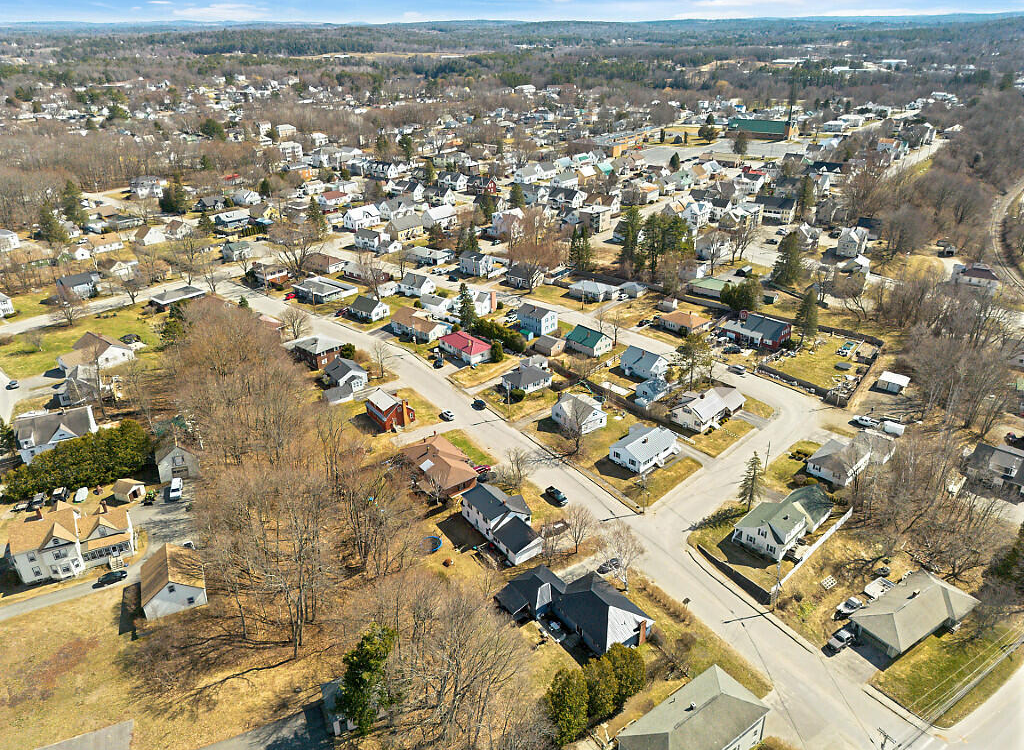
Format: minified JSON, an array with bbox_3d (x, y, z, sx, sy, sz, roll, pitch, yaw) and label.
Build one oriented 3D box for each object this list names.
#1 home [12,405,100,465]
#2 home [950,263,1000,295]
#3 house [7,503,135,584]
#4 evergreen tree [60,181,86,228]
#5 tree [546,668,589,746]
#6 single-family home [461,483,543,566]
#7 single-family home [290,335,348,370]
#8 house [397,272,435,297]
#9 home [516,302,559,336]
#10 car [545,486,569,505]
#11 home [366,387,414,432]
[{"bbox_3d":[-109.340,13.810,171.120,15.350,10.500,9.090,-13,29,-22],"label":"home"},{"bbox_3d":[169.980,-35.690,260.820,14.000,7.400,12.000,13,29,25],"label":"home"},{"bbox_3d":[-82.900,30.630,135.320,18.890,11.310,9.090,-10,28,-18],"label":"house"},{"bbox_3d":[-227.580,-88.460,366.900,8.590,23.730,8.590,-1,26,0],"label":"evergreen tree"},{"bbox_3d":[7.770,46.340,99.520,5.760,12.420,5.760,-1,26,0],"label":"tree"},{"bbox_3d":[-0.760,26.940,135.700,9.800,6.800,18.500,-18,32,-32],"label":"single-family home"},{"bbox_3d":[-58.920,-8.020,217.240,12.320,7.470,10.300,21,34,37],"label":"single-family home"},{"bbox_3d":[-36.500,-35.520,273.310,11.410,6.570,7.980,19,32,34],"label":"house"},{"bbox_3d":[8.710,-18.970,237.260,10.810,7.580,7.980,22,35,39],"label":"home"},{"bbox_3d":[9.170,24.650,145.850,1.980,1.850,5.500,-17,31,-31],"label":"car"},{"bbox_3d":[-29.800,7.610,174.530,9.000,6.800,10.800,-19,32,-33],"label":"home"}]

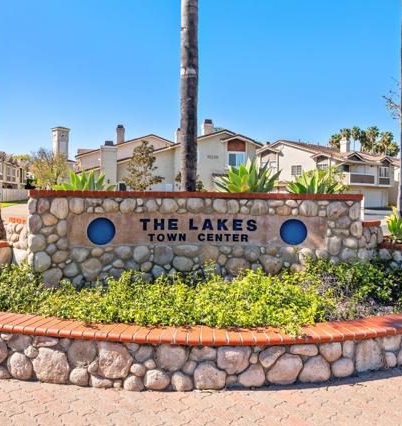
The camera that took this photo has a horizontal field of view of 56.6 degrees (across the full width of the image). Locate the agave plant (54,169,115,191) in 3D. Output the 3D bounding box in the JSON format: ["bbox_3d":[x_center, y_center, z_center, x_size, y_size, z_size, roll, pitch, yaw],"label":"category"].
[{"bbox_3d":[-1.700,-0.222,5.446,0.900,0.800,0.850,0,3,0],"label":"agave plant"}]

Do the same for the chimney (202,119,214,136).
[{"bbox_3d":[0.608,-7.223,31.681,0.800,1.700,0.800,-1,3,-20],"label":"chimney"}]

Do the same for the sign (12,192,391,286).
[{"bbox_3d":[-0.022,0.315,4.641,4.100,1.140,0.420,0,3,0],"label":"sign"}]

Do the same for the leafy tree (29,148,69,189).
[{"bbox_3d":[-15.405,-3.637,37.872,4.000,5.900,4.000,0,3,0],"label":"leafy tree"}]

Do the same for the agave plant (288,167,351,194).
[{"bbox_3d":[1.718,-0.258,5.443,0.880,0.860,0.850,0,3,0],"label":"agave plant"}]

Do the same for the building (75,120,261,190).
[{"bbox_3d":[-3.944,-4.143,34.547,15.000,7.600,13.000,-1,3,-20],"label":"building"}]

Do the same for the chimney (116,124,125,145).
[{"bbox_3d":[-7.715,-7.479,35.676,0.700,1.900,0.700,-1,3,-20],"label":"chimney"}]

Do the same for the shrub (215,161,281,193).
[{"bbox_3d":[0.690,-0.302,5.391,0.950,0.920,0.900,0,3,0],"label":"shrub"}]

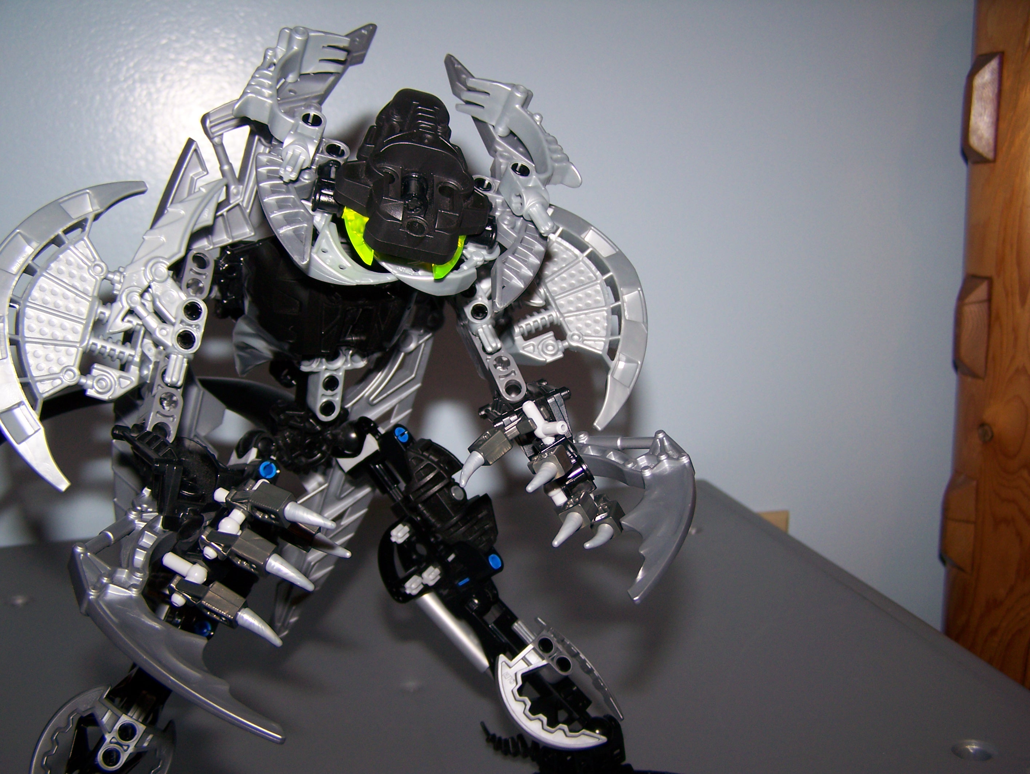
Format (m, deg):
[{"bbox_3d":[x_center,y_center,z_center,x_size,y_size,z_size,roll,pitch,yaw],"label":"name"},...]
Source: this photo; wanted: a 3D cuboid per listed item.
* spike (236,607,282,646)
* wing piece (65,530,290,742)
[{"bbox_3d":[-0.059,0.056,0.262,0.013,0.005,0.004,40,15,0],"label":"spike"},{"bbox_3d":[-0.078,0.059,0.256,0.007,0.063,0.021,-45,0,45],"label":"wing piece"}]

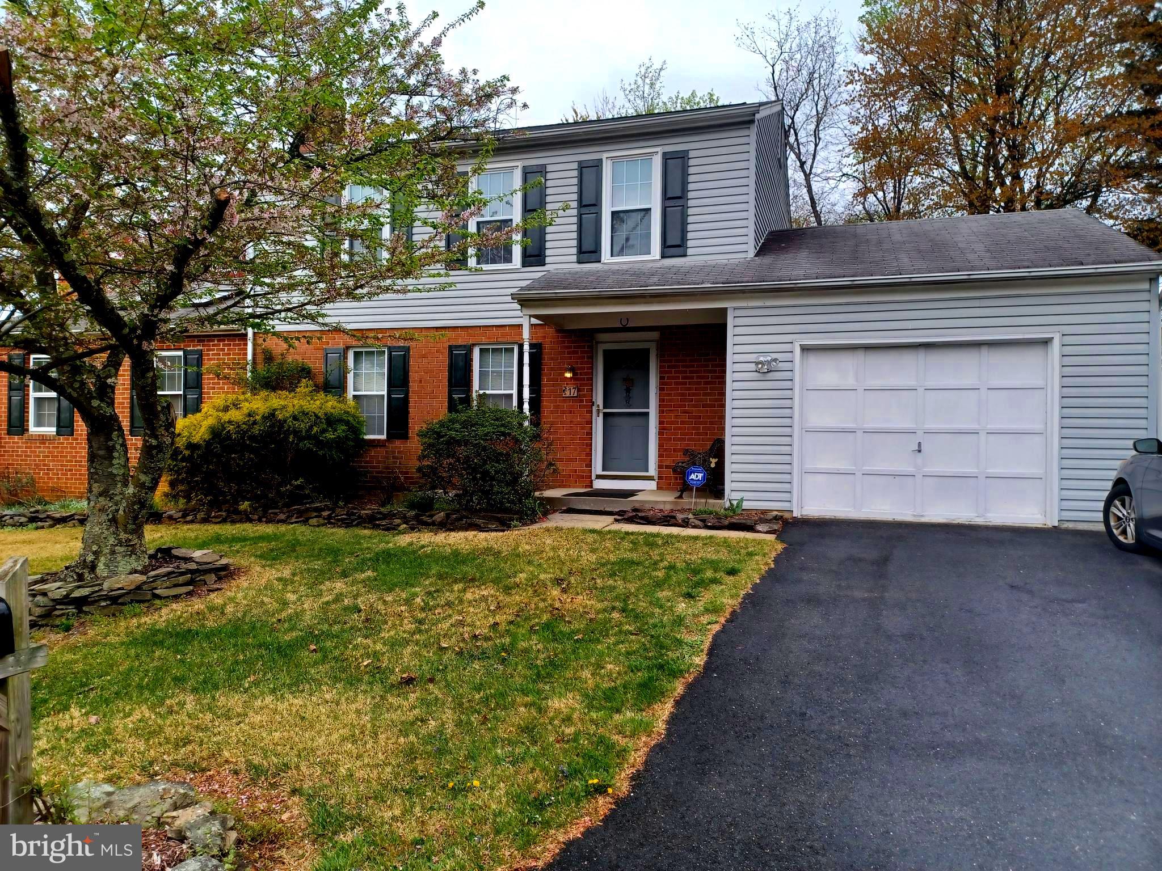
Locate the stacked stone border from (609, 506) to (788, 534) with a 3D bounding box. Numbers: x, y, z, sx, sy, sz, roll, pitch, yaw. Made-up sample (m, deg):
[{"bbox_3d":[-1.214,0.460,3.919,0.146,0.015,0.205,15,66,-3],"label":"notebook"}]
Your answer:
[{"bbox_3d":[1.383,1.006,9.950,2.050,0.190,0.600,0,-1,19],"label":"stacked stone border"}]

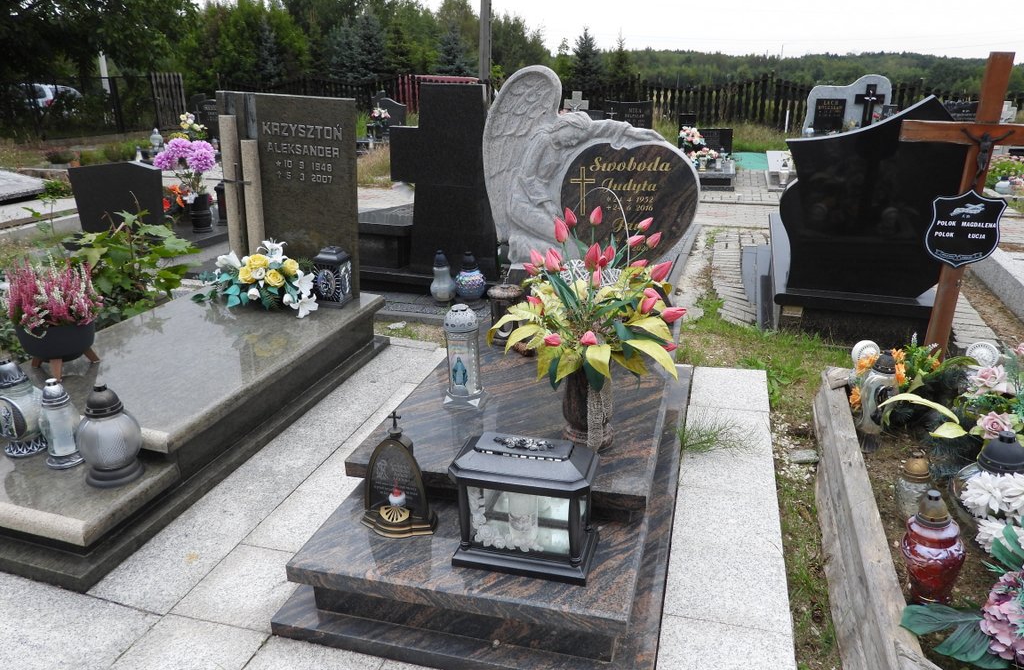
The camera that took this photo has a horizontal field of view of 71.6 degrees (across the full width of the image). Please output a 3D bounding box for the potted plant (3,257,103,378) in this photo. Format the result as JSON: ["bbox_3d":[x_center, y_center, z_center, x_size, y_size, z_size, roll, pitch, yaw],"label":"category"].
[{"bbox_3d":[-1.721,-0.064,2.662,0.367,0.424,0.352,6,21,15],"label":"potted plant"}]

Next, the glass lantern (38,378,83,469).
[{"bbox_3d":[-1.523,0.298,2.384,0.117,0.285,0.117,6,20,14],"label":"glass lantern"}]

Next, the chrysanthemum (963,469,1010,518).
[{"bbox_3d":[1.216,0.406,1.820,0.110,0.100,0.100,13,24,35],"label":"chrysanthemum"}]

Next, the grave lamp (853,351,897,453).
[{"bbox_3d":[1.240,0.216,2.396,0.142,0.347,0.137,-3,20,-9],"label":"grave lamp"}]

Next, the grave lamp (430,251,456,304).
[{"bbox_3d":[-0.391,-0.327,4.032,0.149,0.313,0.149,0,20,0],"label":"grave lamp"}]

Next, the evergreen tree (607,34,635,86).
[{"bbox_3d":[4.394,-10.741,28.746,1.250,2.707,1.250,0,20,0],"label":"evergreen tree"}]

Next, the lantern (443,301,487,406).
[{"bbox_3d":[-0.168,0.068,2.395,0.128,0.335,0.128,2,20,10],"label":"lantern"}]

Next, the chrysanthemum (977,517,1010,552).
[{"bbox_3d":[1.167,0.483,1.720,0.098,0.093,0.088,9,22,24],"label":"chrysanthemum"}]

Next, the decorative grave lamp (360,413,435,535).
[{"bbox_3d":[-0.311,0.365,1.922,0.210,0.340,0.130,4,20,15],"label":"decorative grave lamp"}]

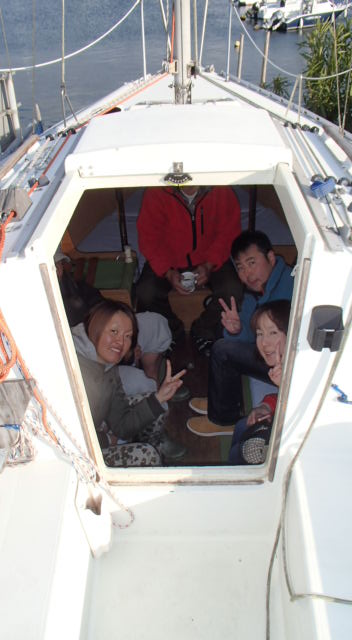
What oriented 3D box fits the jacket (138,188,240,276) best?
[{"bbox_3d":[0.066,-0.505,2.860,0.560,0.540,0.390,-2,35,-2],"label":"jacket"}]

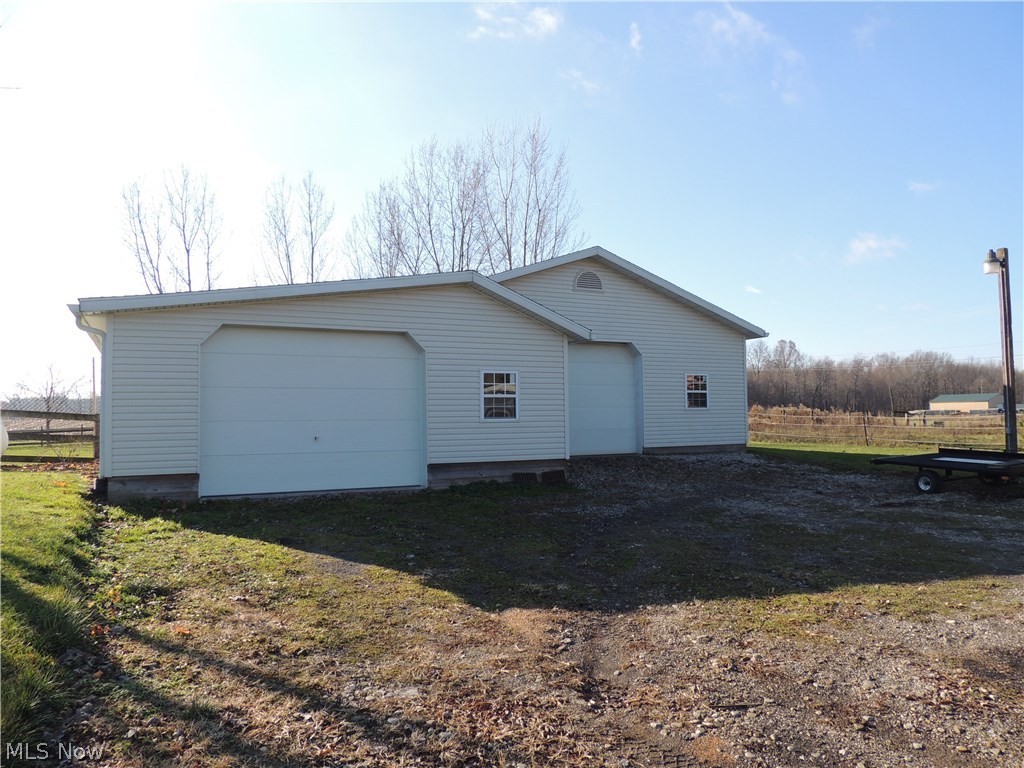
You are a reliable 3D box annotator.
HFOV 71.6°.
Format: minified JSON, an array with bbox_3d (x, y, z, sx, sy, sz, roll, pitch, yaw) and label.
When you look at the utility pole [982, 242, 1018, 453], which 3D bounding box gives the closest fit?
[{"bbox_3d":[8.380,-0.280,12.130,0.500,4.050,0.230,-1,-1,-27],"label":"utility pole"}]

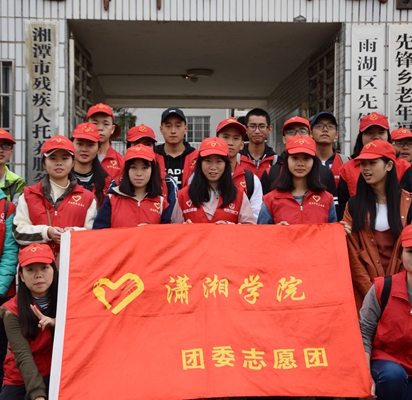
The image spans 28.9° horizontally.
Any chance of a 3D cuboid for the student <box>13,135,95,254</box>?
[{"bbox_3d":[-0.871,0.446,4.600,0.520,1.640,0.420,0,0,-3],"label":"student"}]

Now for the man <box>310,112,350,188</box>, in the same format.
[{"bbox_3d":[0.807,0.284,5.400,0.500,1.750,0.330,0,0,7],"label":"man"}]

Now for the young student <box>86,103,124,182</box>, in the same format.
[{"bbox_3d":[-0.660,0.258,5.200,0.500,1.770,0.330,0,0,-6],"label":"young student"}]

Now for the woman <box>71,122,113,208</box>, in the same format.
[{"bbox_3d":[-0.752,0.360,4.950,0.470,1.680,0.330,0,0,-6],"label":"woman"}]

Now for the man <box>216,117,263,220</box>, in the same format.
[{"bbox_3d":[0.178,0.359,5.000,0.500,1.750,0.350,0,0,11],"label":"man"}]

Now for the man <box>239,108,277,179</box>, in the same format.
[{"bbox_3d":[0.348,0.257,5.400,0.500,1.750,0.330,0,0,0],"label":"man"}]

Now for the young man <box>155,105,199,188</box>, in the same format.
[{"bbox_3d":[-0.206,0.261,5.400,0.500,1.770,0.330,0,0,-2],"label":"young man"}]

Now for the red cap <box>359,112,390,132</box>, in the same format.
[{"bbox_3d":[1.024,-0.471,4.860,0.180,0.125,0.250,0,0,9],"label":"red cap"}]

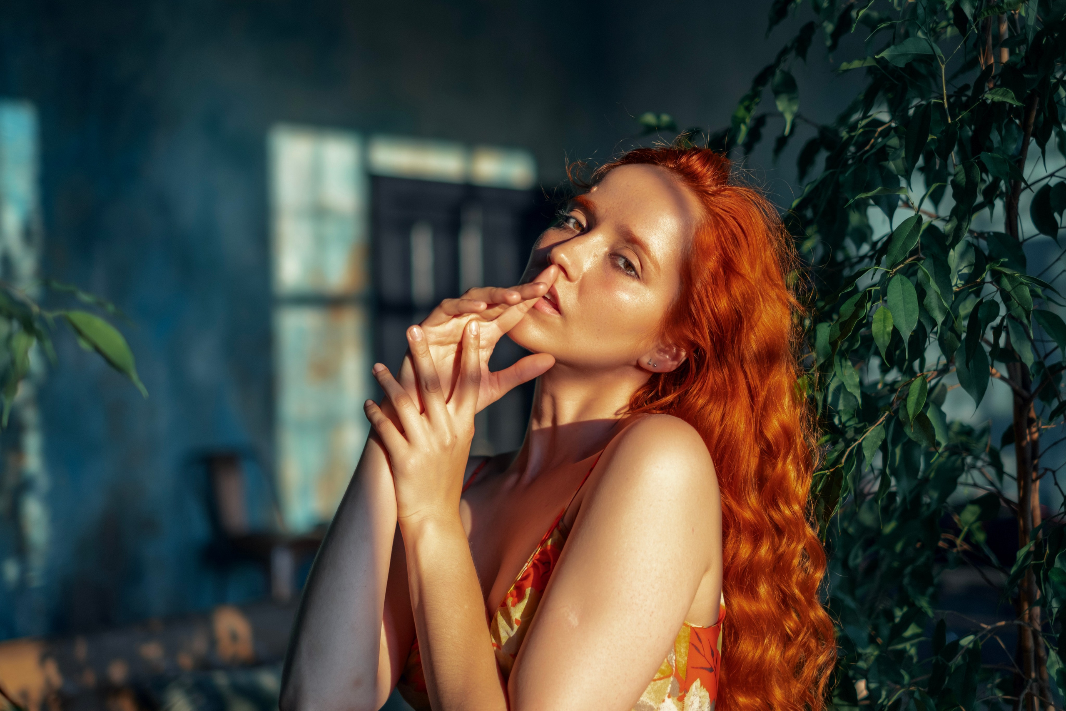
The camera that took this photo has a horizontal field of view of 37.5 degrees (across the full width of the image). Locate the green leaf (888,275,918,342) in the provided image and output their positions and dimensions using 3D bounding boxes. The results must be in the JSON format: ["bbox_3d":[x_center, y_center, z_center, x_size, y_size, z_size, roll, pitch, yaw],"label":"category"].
[{"bbox_3d":[0.342,-0.042,1.450,0.030,0.067,0.012,-5,-6,-1],"label":"green leaf"}]

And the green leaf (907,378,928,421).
[{"bbox_3d":[0.355,0.041,1.450,0.020,0.043,0.012,9,-6,18],"label":"green leaf"}]

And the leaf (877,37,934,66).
[{"bbox_3d":[0.368,-0.300,1.550,0.060,0.027,0.018,4,12,13],"label":"leaf"}]

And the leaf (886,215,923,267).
[{"bbox_3d":[0.362,-0.111,1.530,0.025,0.062,0.015,32,-5,9],"label":"leaf"}]

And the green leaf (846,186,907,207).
[{"bbox_3d":[0.315,-0.145,1.440,0.056,0.015,0.026,11,9,-17],"label":"green leaf"}]

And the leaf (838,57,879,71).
[{"bbox_3d":[0.327,-0.293,1.580,0.041,0.010,0.022,-9,8,13],"label":"leaf"}]

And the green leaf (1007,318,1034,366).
[{"bbox_3d":[0.467,-0.011,1.500,0.024,0.059,0.015,-23,0,24],"label":"green leaf"}]

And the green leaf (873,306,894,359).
[{"bbox_3d":[0.322,-0.020,1.440,0.020,0.053,0.012,-10,-6,-12],"label":"green leaf"}]

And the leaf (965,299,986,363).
[{"bbox_3d":[0.440,-0.024,1.560,0.014,0.068,0.018,13,-6,15],"label":"leaf"}]

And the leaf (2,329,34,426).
[{"bbox_3d":[-0.378,0.017,1.150,0.017,0.075,0.020,11,-14,-18],"label":"leaf"}]

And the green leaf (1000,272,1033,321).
[{"bbox_3d":[0.487,-0.059,1.580,0.025,0.059,0.018,-28,-21,16],"label":"green leaf"}]

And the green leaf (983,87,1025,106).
[{"bbox_3d":[0.439,-0.240,1.460,0.037,0.015,0.024,15,22,10],"label":"green leaf"}]

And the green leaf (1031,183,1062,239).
[{"bbox_3d":[0.497,-0.138,1.520,0.030,0.057,0.014,-9,0,-11],"label":"green leaf"}]

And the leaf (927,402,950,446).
[{"bbox_3d":[0.387,0.066,1.500,0.021,0.047,0.015,-17,0,-29],"label":"leaf"}]

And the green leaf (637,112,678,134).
[{"bbox_3d":[0.136,-0.255,1.720,0.043,0.022,0.028,-2,12,-11],"label":"green leaf"}]

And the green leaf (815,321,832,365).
[{"bbox_3d":[0.273,-0.011,1.480,0.021,0.046,0.013,6,0,18],"label":"green leaf"}]

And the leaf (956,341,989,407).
[{"bbox_3d":[0.443,0.018,1.580,0.034,0.075,0.017,-4,-14,16],"label":"leaf"}]

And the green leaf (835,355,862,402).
[{"bbox_3d":[0.314,0.022,1.560,0.020,0.054,0.016,-28,-21,10],"label":"green leaf"}]

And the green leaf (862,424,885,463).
[{"bbox_3d":[0.332,0.086,1.530,0.019,0.045,0.013,21,-14,13],"label":"green leaf"}]

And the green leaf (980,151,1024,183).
[{"bbox_3d":[0.472,-0.189,1.580,0.055,0.024,0.018,43,17,23],"label":"green leaf"}]

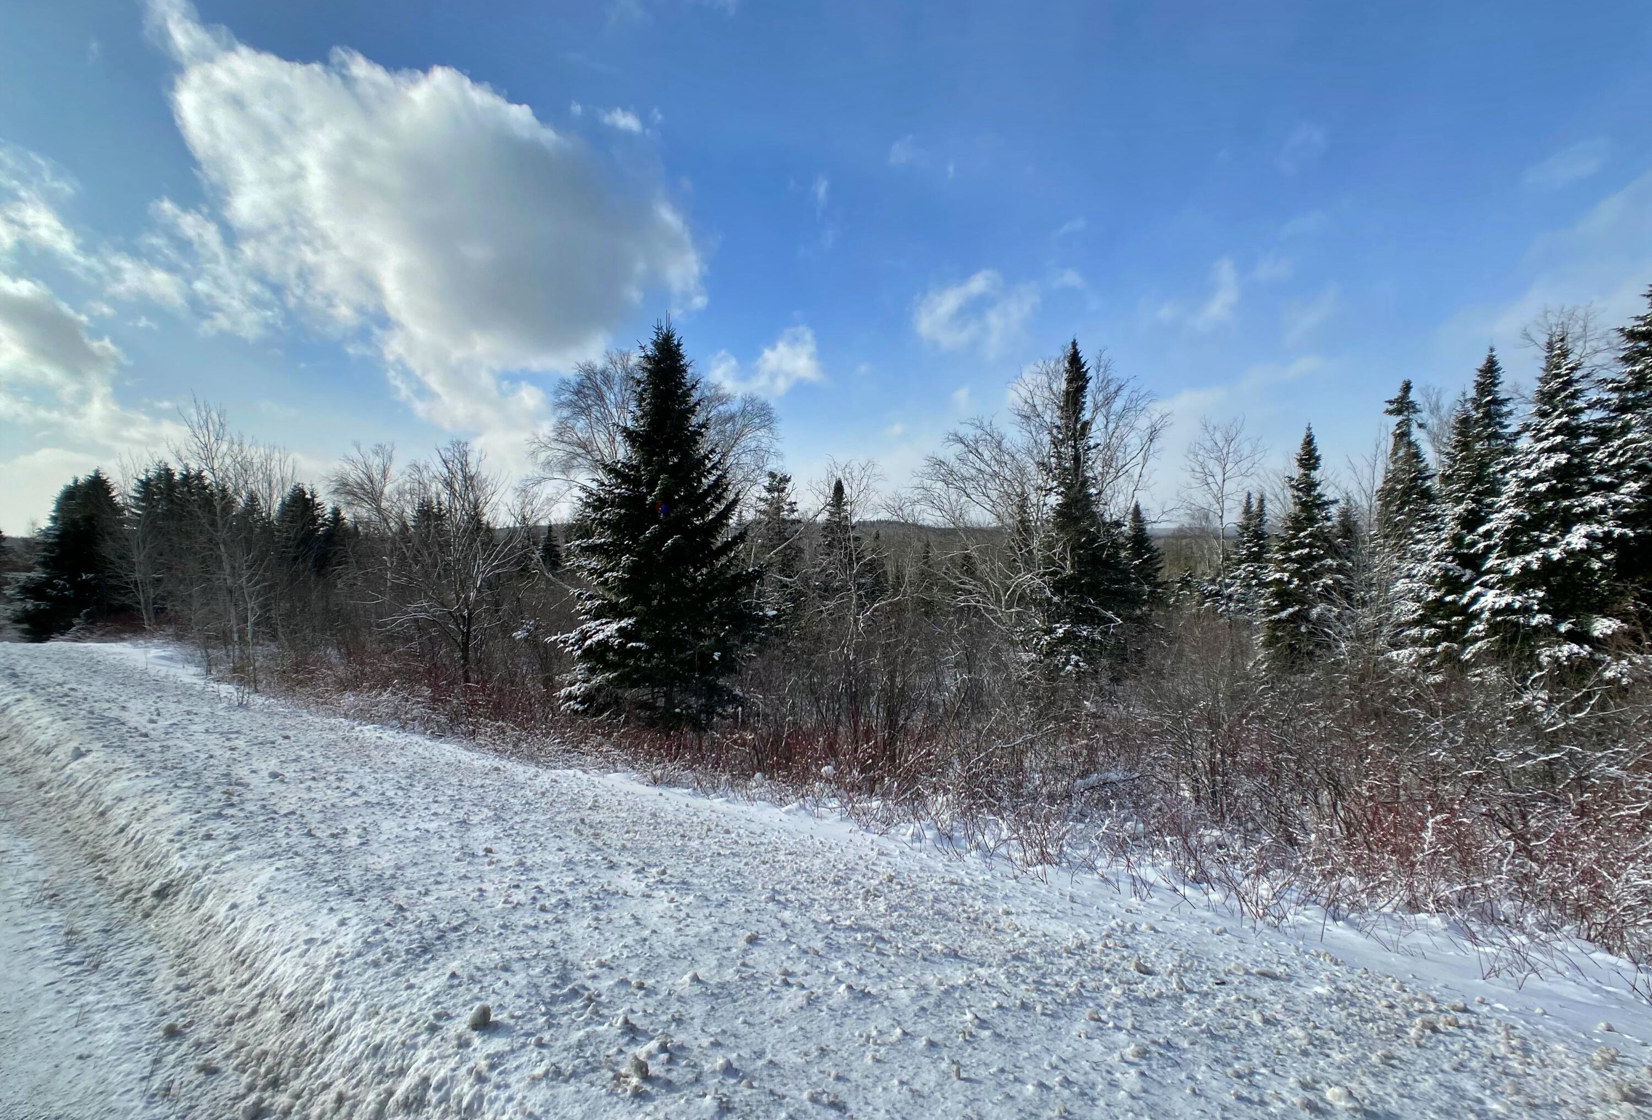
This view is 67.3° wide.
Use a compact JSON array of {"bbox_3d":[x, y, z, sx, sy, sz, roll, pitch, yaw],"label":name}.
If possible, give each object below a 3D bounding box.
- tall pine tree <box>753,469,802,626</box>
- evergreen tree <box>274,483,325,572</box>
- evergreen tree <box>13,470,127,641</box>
[{"bbox_3d":[-1.240,-0.100,31.000,1.450,4.290,1.450,0,1,0],"label":"tall pine tree"},{"bbox_3d":[-19.500,-0.120,46.000,2.200,5.360,2.200,0,1,0],"label":"evergreen tree"},{"bbox_3d":[-25.600,-0.090,42.000,3.600,5.990,3.600,0,1,0],"label":"evergreen tree"}]

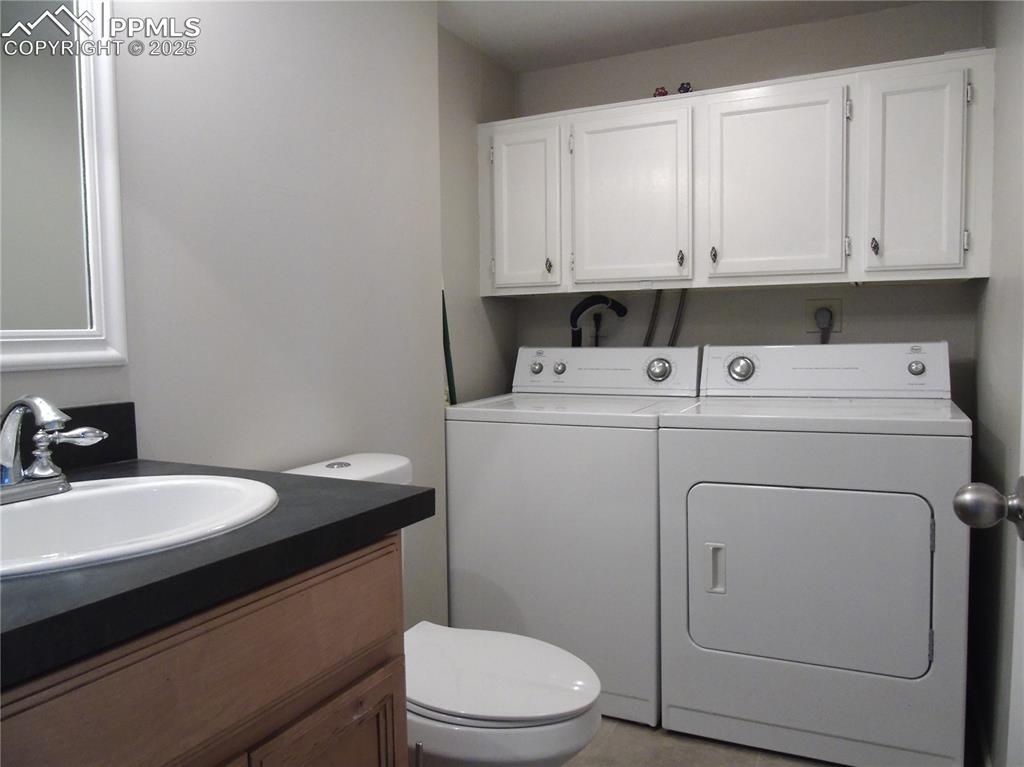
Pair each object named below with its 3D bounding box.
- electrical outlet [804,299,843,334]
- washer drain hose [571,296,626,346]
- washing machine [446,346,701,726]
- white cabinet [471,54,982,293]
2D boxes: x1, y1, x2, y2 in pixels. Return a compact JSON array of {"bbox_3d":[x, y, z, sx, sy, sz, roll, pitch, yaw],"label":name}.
[{"bbox_3d":[1.050,-0.228,2.497,0.117,0.116,0.015,1,4,26],"label":"electrical outlet"},{"bbox_3d":[0.323,-0.234,2.805,0.220,0.213,0.075,1,4,26],"label":"washer drain hose"},{"bbox_3d":[0.244,0.430,2.519,0.685,1.103,0.655,1,4,26],"label":"washing machine"},{"bbox_3d":[0.661,-0.620,2.489,1.589,0.612,0.320,1,4,26],"label":"white cabinet"}]

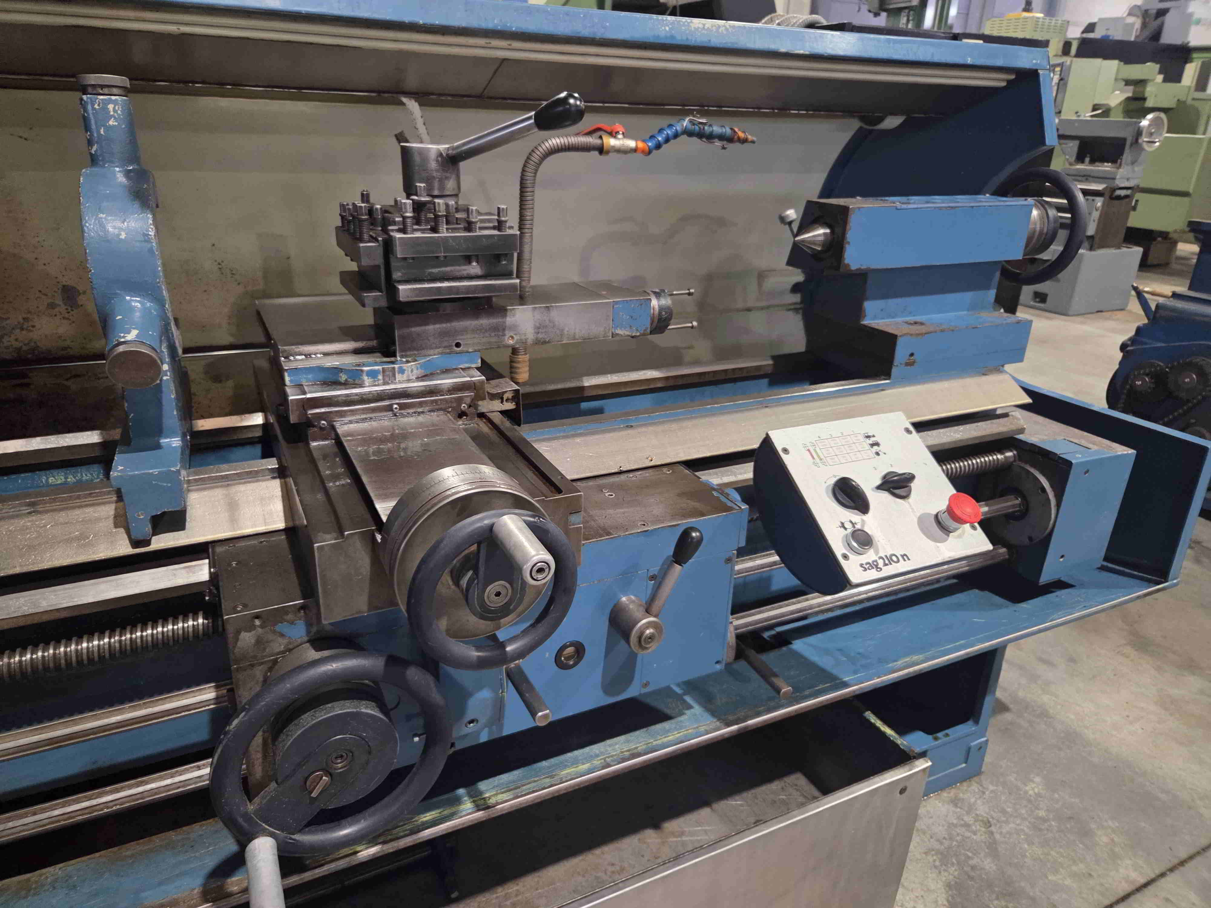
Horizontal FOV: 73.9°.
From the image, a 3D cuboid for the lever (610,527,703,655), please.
[{"bbox_3d":[0.059,0.142,0.887,0.043,0.152,0.052,20,11,-33],"label":"lever"}]

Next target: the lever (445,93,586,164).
[{"bbox_3d":[-0.102,-0.370,0.921,0.179,0.038,0.038,-10,16,25],"label":"lever"}]

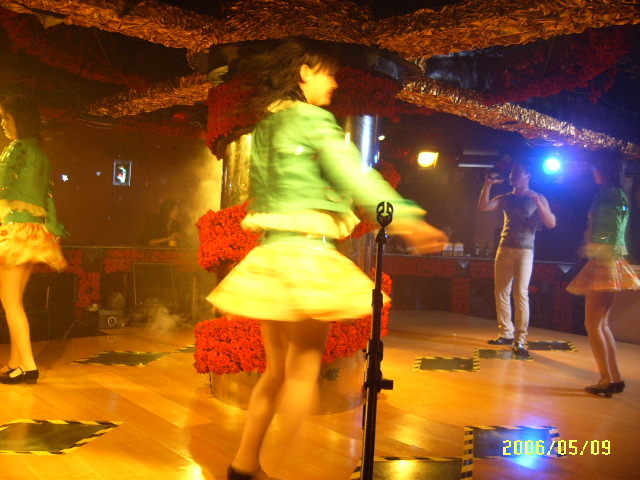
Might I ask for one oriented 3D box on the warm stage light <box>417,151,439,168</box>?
[{"bbox_3d":[1.445,-1.082,8.700,0.290,0.250,0.250,3,-1,12],"label":"warm stage light"}]

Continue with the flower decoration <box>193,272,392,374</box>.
[{"bbox_3d":[-0.155,0.439,3.780,1.120,0.600,1.120,3,-1,-2],"label":"flower decoration"}]

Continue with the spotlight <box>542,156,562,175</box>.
[{"bbox_3d":[3.126,-1.002,8.700,0.250,0.250,0.260,3,-1,22],"label":"spotlight"}]

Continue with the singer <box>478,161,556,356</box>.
[{"bbox_3d":[1.847,0.175,6.050,0.720,1.770,0.500,3,-1,21],"label":"singer"}]

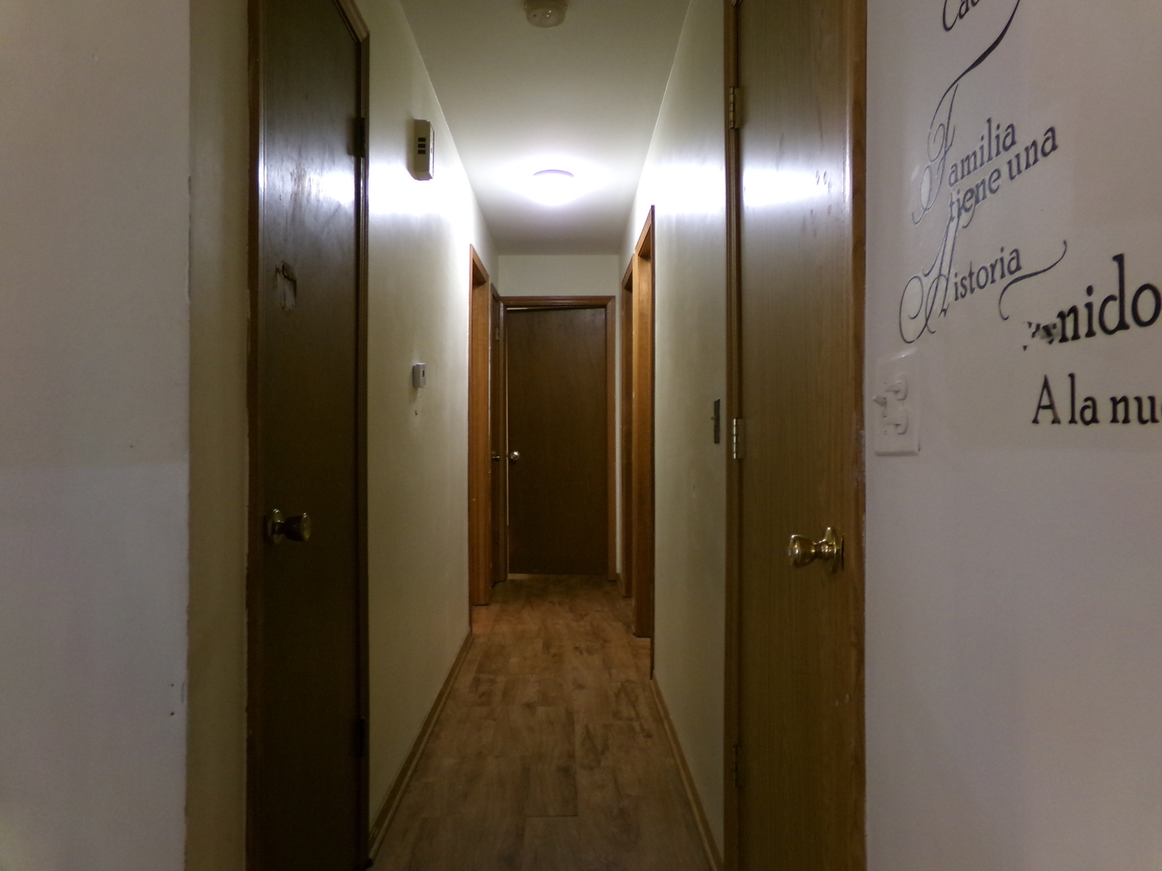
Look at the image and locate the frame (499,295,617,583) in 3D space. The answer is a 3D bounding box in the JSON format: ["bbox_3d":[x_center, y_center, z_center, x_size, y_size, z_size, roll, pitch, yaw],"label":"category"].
[{"bbox_3d":[-0.176,0.026,6.028,0.866,2.120,0.120,0,0,-1],"label":"frame"}]

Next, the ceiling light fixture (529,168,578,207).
[{"bbox_3d":[-0.142,-1.278,4.165,0.255,0.110,0.255,0,0,-1],"label":"ceiling light fixture"}]

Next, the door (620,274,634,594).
[{"bbox_3d":[0.345,0.029,5.017,0.130,2.120,0.855,0,0,-1],"label":"door"}]

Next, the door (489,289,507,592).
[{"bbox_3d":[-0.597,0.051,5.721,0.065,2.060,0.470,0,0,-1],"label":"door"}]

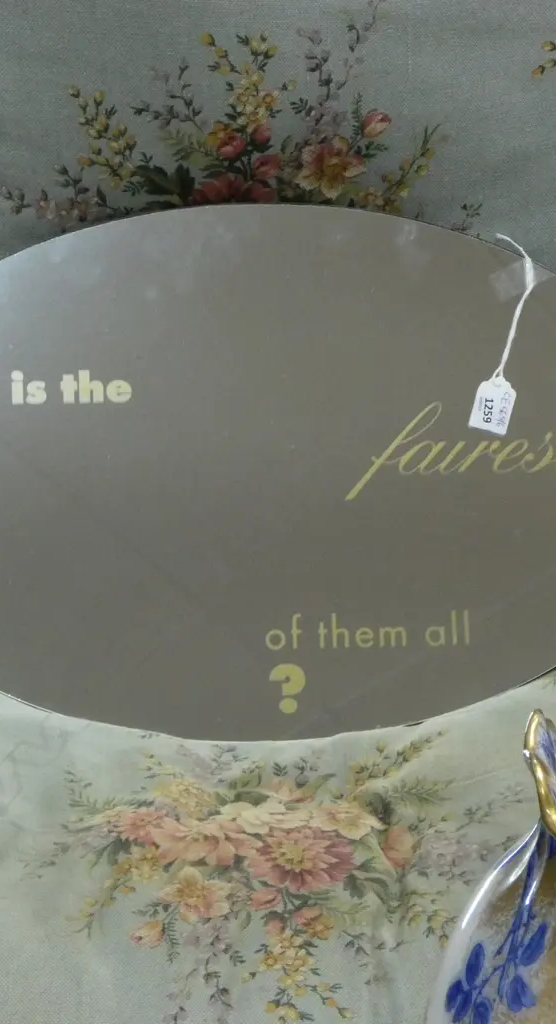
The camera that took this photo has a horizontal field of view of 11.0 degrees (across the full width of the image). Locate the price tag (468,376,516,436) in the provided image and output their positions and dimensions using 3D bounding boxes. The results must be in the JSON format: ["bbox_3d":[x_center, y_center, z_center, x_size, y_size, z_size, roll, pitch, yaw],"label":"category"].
[{"bbox_3d":[0.143,-0.071,1.900,0.024,0.037,0.002,14,-6,2],"label":"price tag"}]

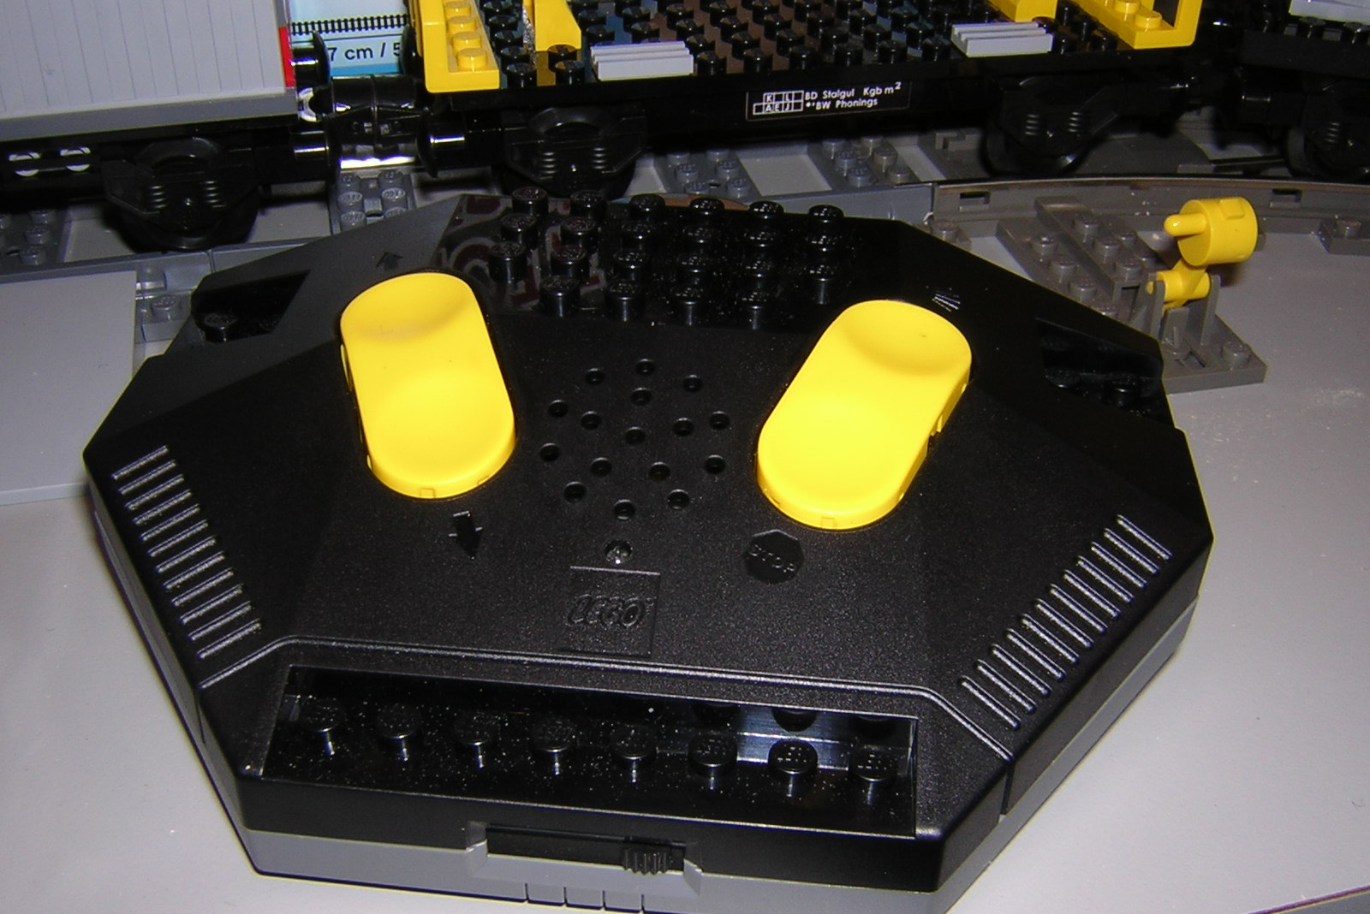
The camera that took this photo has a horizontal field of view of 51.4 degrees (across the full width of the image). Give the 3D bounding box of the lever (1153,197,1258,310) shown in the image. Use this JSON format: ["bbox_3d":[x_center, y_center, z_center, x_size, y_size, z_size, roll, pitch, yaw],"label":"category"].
[{"bbox_3d":[0.078,-0.031,0.224,0.015,0.023,0.010,-7,59,-11],"label":"lever"}]

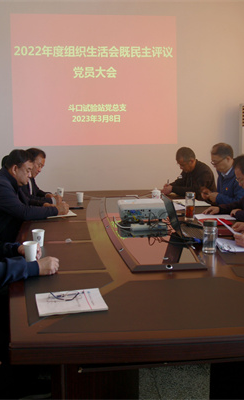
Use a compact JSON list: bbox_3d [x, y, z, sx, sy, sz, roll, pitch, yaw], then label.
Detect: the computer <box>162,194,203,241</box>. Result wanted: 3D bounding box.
[{"bbox_3d":[0.431,0.089,2.646,0.280,0.235,0.360,-1,6,0],"label":"computer"}]

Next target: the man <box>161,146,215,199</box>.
[{"bbox_3d":[0.742,0.126,4.441,0.760,1.260,0.550,-3,7,-21],"label":"man"}]

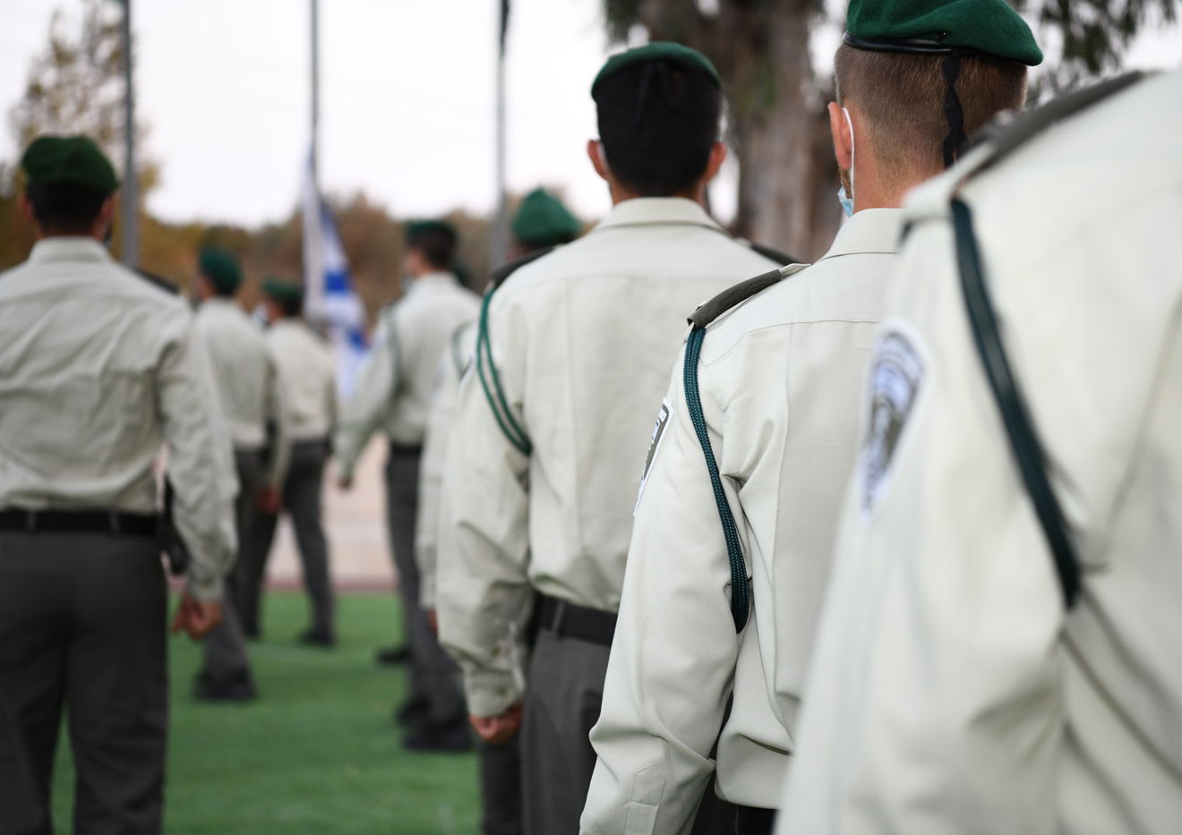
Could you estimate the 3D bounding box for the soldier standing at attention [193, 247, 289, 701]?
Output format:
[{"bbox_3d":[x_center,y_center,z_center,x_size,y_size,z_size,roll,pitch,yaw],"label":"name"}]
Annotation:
[{"bbox_3d":[-1.417,0.218,9.700,0.520,1.790,0.450,-1,1,-37],"label":"soldier standing at attention"}]

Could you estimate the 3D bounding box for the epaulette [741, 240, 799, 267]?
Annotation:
[{"bbox_3d":[0.266,-0.217,3.370,0.120,0.030,0.060,26,0,-2],"label":"epaulette"}]

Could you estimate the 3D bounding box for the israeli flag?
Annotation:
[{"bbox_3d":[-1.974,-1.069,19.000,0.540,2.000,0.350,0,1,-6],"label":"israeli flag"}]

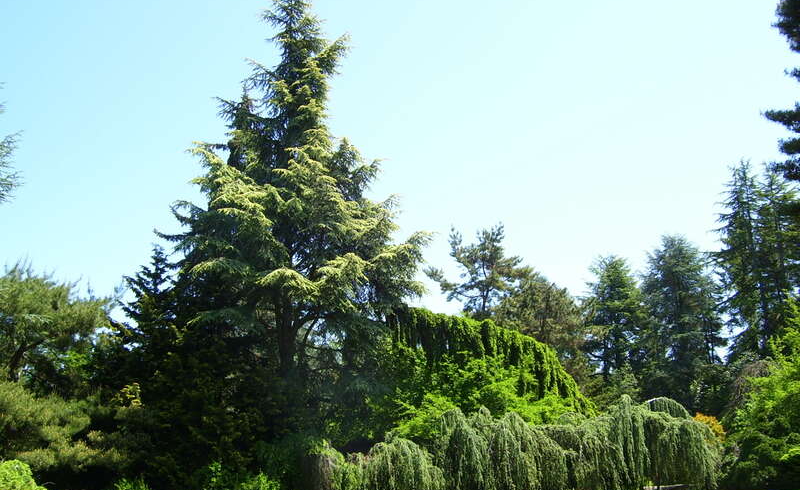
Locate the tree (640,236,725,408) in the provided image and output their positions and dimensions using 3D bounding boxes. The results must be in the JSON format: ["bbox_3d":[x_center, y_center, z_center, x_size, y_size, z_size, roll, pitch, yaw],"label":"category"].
[{"bbox_3d":[20.343,7.768,59.913,6.200,17.320,6.200,0,-14,0],"label":"tree"}]

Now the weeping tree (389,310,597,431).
[{"bbox_3d":[3.457,6.070,32.501,8.200,7.260,6.500,0,-14,0],"label":"weeping tree"}]

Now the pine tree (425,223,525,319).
[{"bbox_3d":[4.757,6.039,47.974,6.000,14.860,6.000,0,-14,0],"label":"pine tree"}]

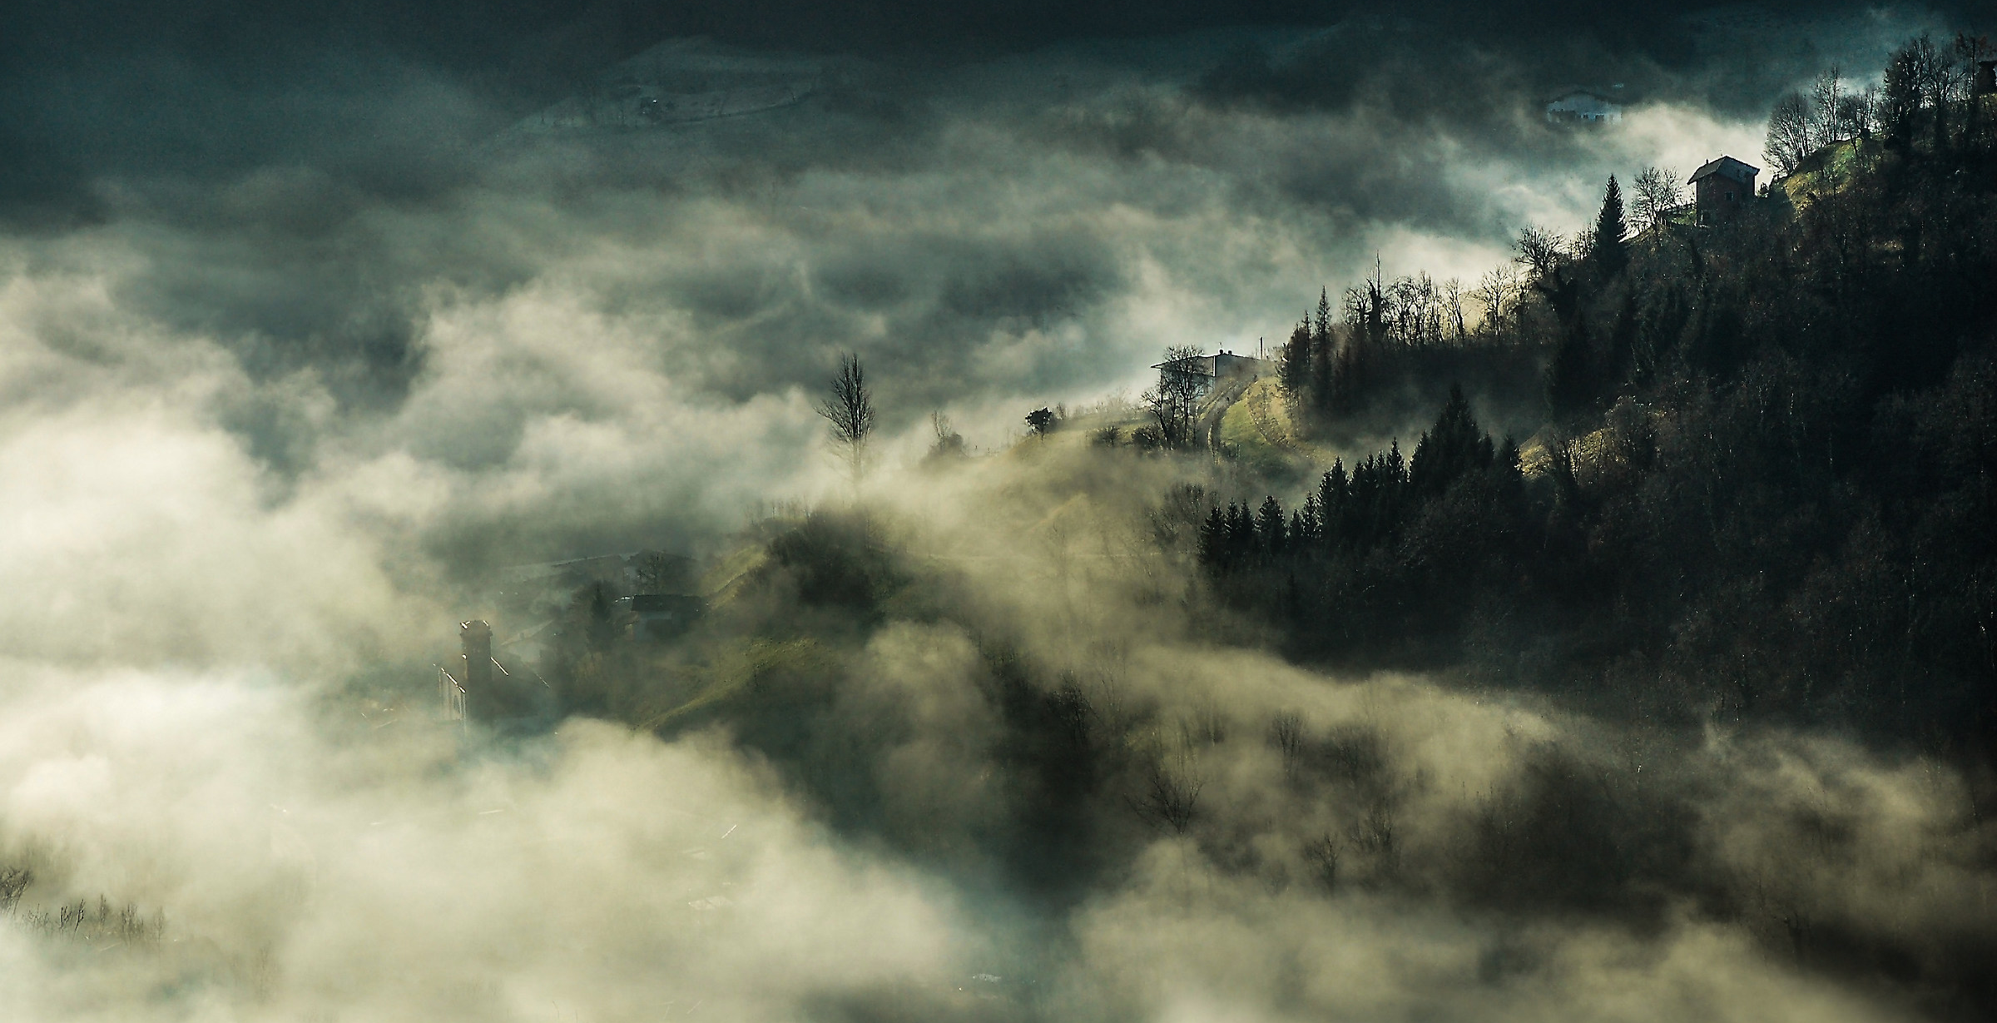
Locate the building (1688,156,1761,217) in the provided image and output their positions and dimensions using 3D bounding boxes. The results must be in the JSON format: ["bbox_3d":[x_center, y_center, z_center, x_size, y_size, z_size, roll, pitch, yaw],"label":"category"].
[{"bbox_3d":[107.340,-47.490,860.030,8.800,8.000,10.300,4,14,15],"label":"building"}]

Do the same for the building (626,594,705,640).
[{"bbox_3d":[-55.960,17.820,978.240,12.000,6.500,8.500,0,12,2],"label":"building"}]

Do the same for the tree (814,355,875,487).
[{"bbox_3d":[-23.020,-13.830,889.590,9.200,21.000,9.000,0,13,0],"label":"tree"}]

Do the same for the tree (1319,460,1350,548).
[{"bbox_3d":[40.380,-0.950,698.830,3.750,10.370,3.750,1,12,3],"label":"tree"}]

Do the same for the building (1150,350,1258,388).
[{"bbox_3d":[31.590,-21.450,889.180,16.000,7.200,11.000,2,14,8],"label":"building"}]

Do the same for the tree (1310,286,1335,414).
[{"bbox_3d":[42.650,-21.010,768.530,3.100,17.000,3.100,1,12,3],"label":"tree"}]

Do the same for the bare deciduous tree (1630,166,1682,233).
[{"bbox_3d":[97.780,-46.620,865.250,7.600,10.400,7.400,2,14,7],"label":"bare deciduous tree"}]

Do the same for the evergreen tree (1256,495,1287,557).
[{"bbox_3d":[39.140,2.240,834.080,4.800,9.200,4.800,1,14,3],"label":"evergreen tree"}]

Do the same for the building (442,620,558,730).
[{"bbox_3d":[-81.340,26.420,946.140,14.200,17.000,17.000,-4,13,-18],"label":"building"}]

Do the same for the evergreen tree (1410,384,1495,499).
[{"bbox_3d":[64.560,-9.760,827.430,11.000,17.000,11.000,1,14,5],"label":"evergreen tree"}]

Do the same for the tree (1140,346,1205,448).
[{"bbox_3d":[22.210,-14.700,739.520,8.130,12.570,8.130,0,12,2],"label":"tree"}]

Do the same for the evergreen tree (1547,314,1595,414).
[{"bbox_3d":[72.450,-18.670,736.210,6.150,12.160,6.150,1,12,6],"label":"evergreen tree"}]

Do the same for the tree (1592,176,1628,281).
[{"bbox_3d":[81.440,-37.710,774.820,4.810,13.840,4.810,1,12,6],"label":"tree"}]

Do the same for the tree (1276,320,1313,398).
[{"bbox_3d":[44.250,-22.590,868.580,5.300,11.800,5.300,1,14,3],"label":"tree"}]

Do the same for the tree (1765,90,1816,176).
[{"bbox_3d":[107.650,-51.440,791.050,6.860,11.370,6.860,2,12,8],"label":"tree"}]

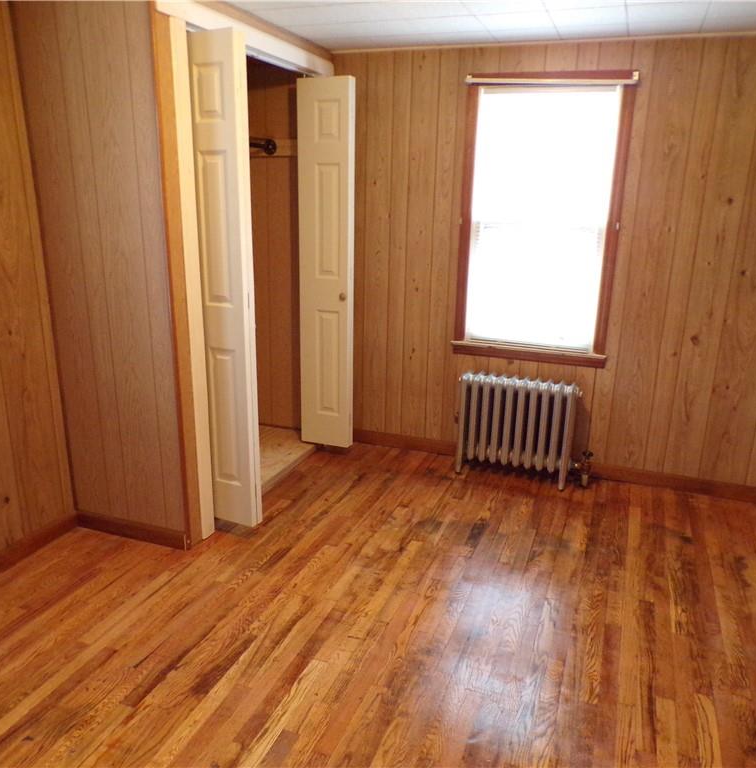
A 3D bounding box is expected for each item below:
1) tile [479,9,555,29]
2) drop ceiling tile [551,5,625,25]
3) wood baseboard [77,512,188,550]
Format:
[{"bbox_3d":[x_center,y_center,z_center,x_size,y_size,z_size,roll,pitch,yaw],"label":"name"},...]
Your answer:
[{"bbox_3d":[0.583,-1.554,3.022,0.299,0.015,0.307,7,17,19],"label":"tile"},{"bbox_3d":[0.866,-1.520,2.925,0.302,0.015,0.307,7,17,19],"label":"drop ceiling tile"},{"bbox_3d":[-1.084,0.641,3.127,0.586,0.080,0.016,7,17,19],"label":"wood baseboard"}]

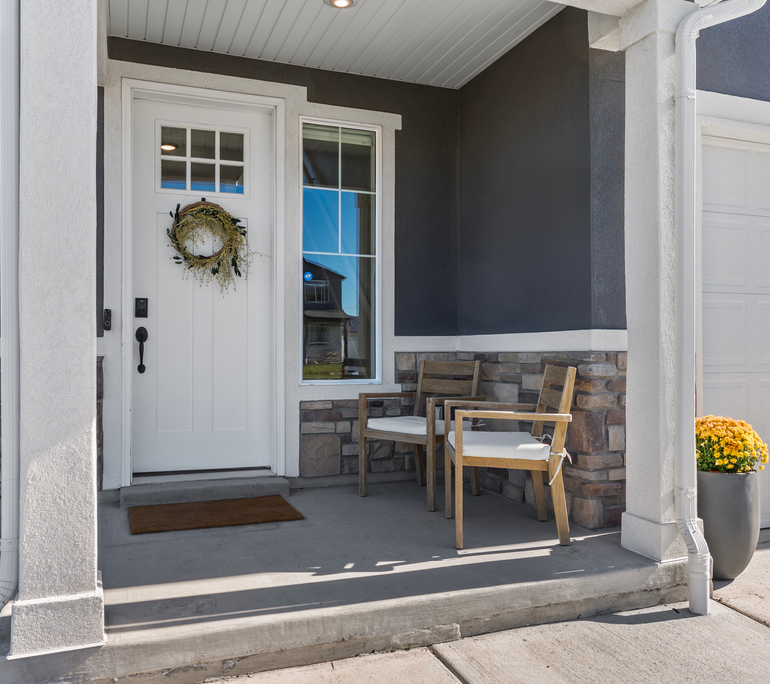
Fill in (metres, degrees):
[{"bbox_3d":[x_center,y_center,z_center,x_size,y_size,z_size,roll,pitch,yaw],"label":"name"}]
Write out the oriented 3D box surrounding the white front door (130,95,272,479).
[{"bbox_3d":[-1.219,-0.361,4.617,0.908,2.445,0.060,0,0,-21],"label":"white front door"}]

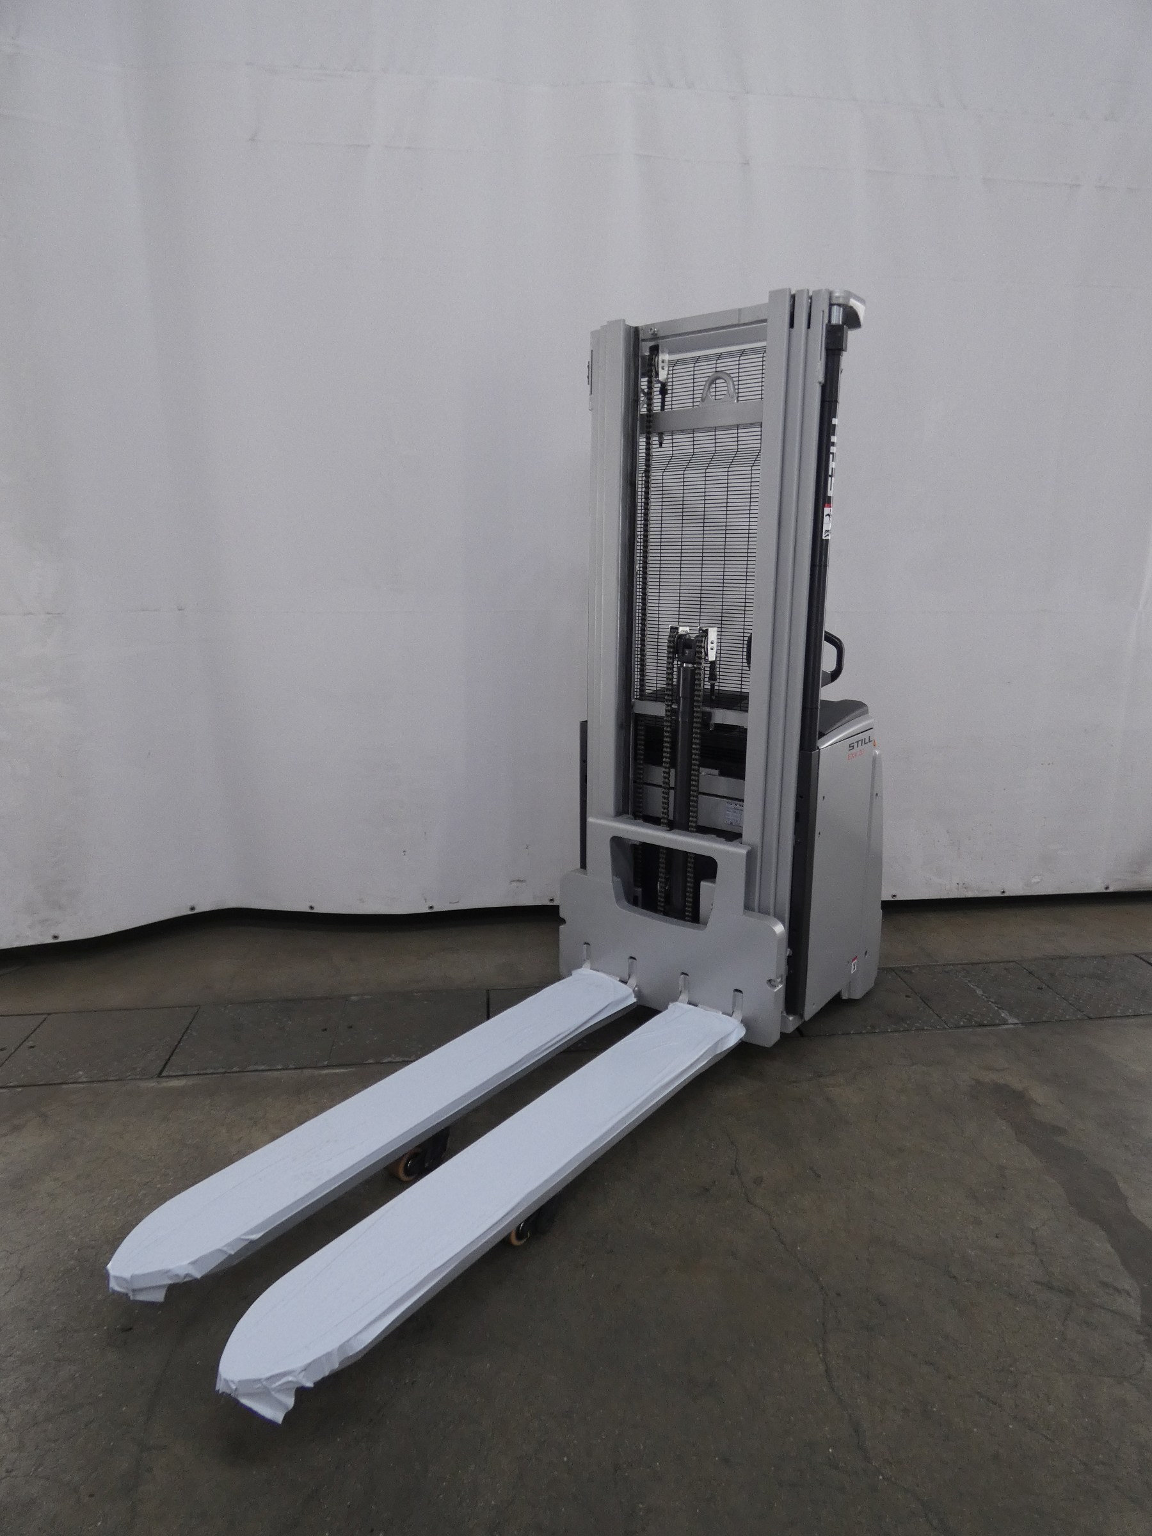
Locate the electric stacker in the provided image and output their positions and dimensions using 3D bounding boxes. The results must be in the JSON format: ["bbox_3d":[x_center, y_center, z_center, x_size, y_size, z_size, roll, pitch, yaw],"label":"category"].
[{"bbox_3d":[0.067,-0.131,2.307,0.810,2.196,2.503,10,15,37],"label":"electric stacker"}]

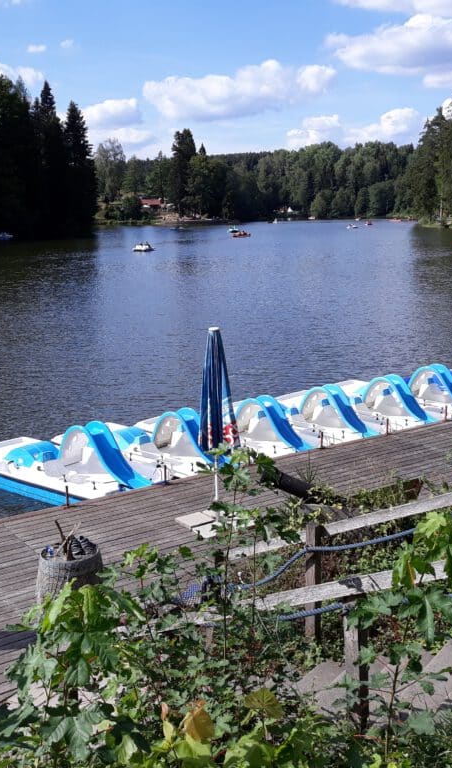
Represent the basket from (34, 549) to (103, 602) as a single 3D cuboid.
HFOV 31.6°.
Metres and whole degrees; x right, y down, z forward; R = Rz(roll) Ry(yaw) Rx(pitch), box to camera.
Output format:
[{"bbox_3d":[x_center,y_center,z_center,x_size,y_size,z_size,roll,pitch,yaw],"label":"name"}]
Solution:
[{"bbox_3d":[-1.656,2.084,8.548,0.690,0.660,0.690,0,12,0],"label":"basket"}]

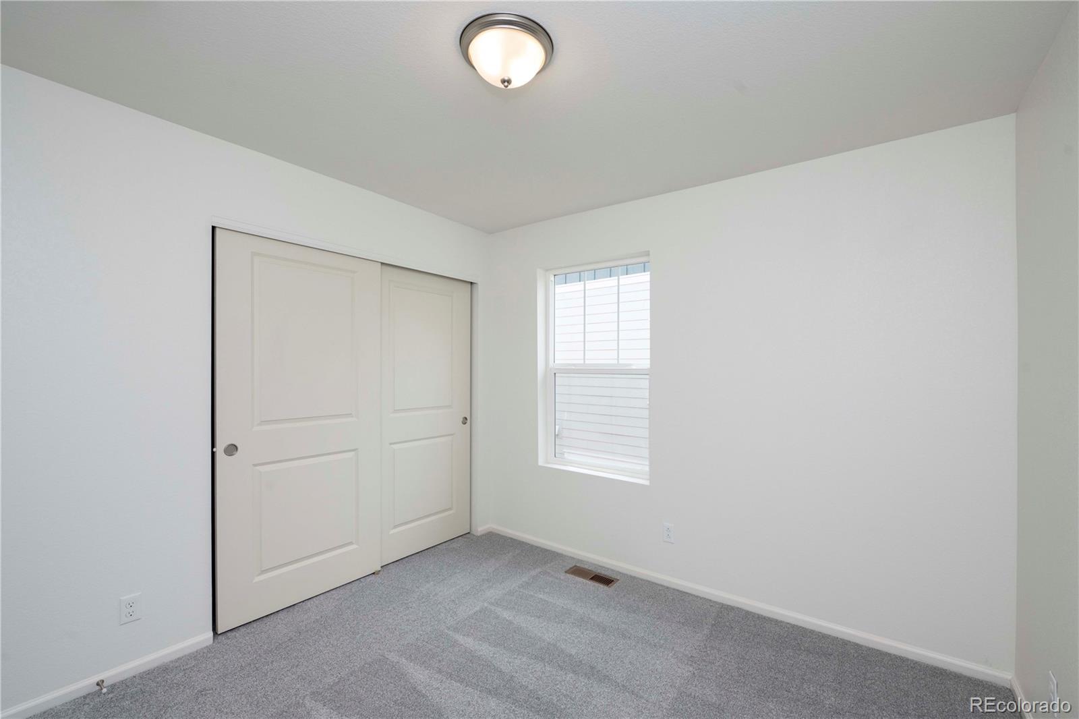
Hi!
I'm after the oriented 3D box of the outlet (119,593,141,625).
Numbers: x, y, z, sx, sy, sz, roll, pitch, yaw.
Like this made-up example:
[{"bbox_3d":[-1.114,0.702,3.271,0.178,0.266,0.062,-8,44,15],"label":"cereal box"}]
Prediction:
[{"bbox_3d":[-1.754,1.072,1.930,0.008,0.115,0.071,0,0,37],"label":"outlet"}]

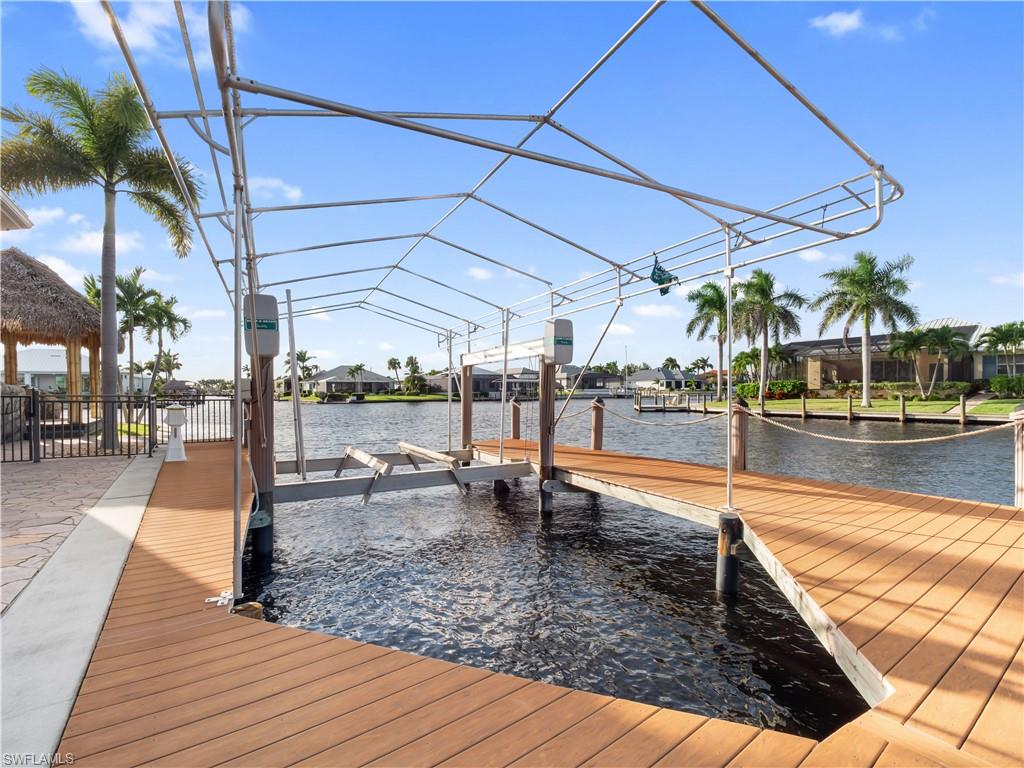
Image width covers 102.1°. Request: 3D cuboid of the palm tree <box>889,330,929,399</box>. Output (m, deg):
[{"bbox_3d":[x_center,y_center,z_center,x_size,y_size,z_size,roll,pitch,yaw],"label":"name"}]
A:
[{"bbox_3d":[33.117,-1.687,34.500,3.500,5.874,3.400,0,-1,0],"label":"palm tree"}]

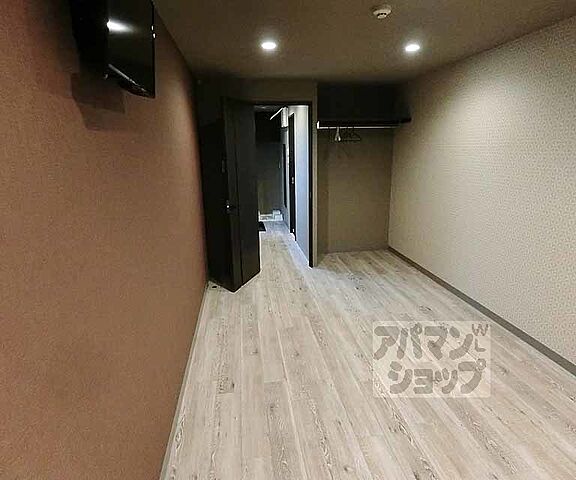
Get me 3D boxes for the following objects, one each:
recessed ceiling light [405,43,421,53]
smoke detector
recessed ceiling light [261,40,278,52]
[{"bbox_3d":[1.052,-1.616,2.774,0.125,0.030,0.125,-3,16,-7],"label":"recessed ceiling light"},{"bbox_3d":[0.566,-1.360,1.974,0.110,0.042,0.110,-3,16,-7],"label":"smoke detector"},{"bbox_3d":[-0.150,-1.548,2.629,0.125,0.030,0.125,-3,16,-7],"label":"recessed ceiling light"}]

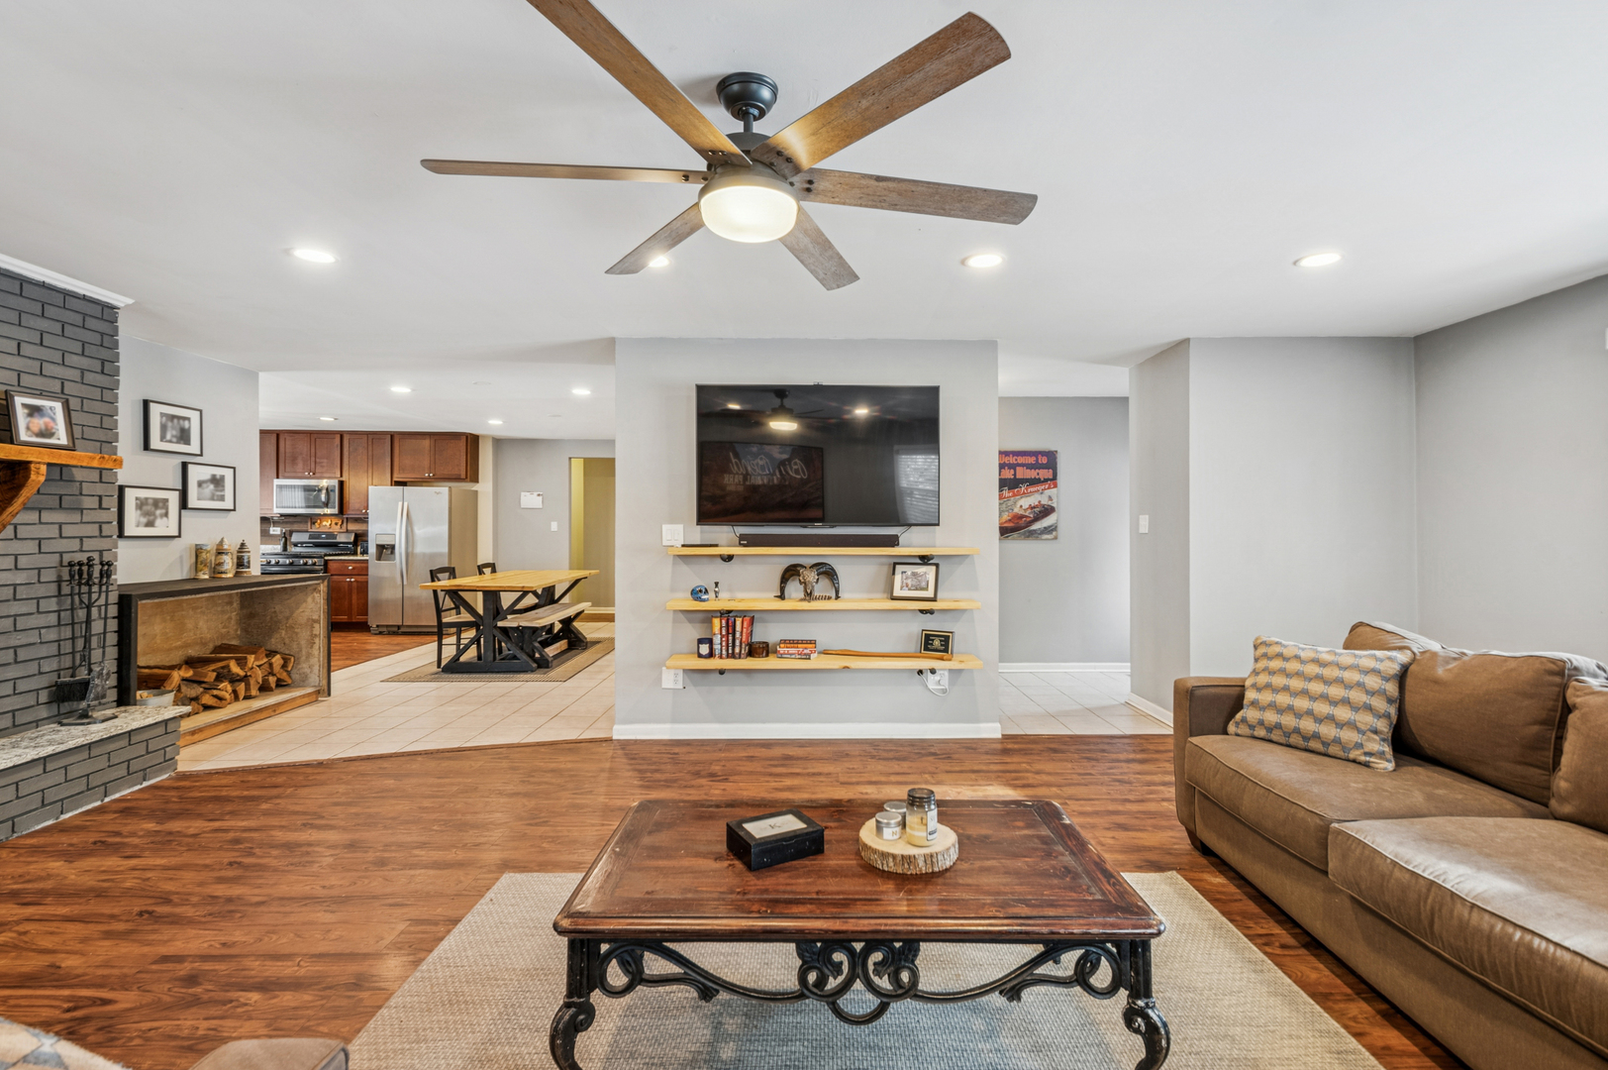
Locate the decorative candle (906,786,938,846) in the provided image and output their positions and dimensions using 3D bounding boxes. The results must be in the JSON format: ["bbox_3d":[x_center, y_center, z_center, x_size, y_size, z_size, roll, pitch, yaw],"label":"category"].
[{"bbox_3d":[0.271,0.648,1.540,0.072,0.110,0.072,0,0,0],"label":"decorative candle"}]

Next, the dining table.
[{"bbox_3d":[-2.820,0.818,6.800,0.972,0.775,2.290,0,0,-2],"label":"dining table"}]

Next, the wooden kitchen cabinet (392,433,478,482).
[{"bbox_3d":[-4.698,-0.978,8.588,0.937,0.632,0.330,0,0,-3],"label":"wooden kitchen cabinet"}]

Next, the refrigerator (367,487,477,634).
[{"bbox_3d":[-4.710,0.296,8.332,0.920,1.745,0.830,0,0,-3],"label":"refrigerator"}]

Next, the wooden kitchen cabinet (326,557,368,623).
[{"bbox_3d":[-5.513,0.729,8.416,0.564,0.869,0.600,0,0,-3],"label":"wooden kitchen cabinet"}]

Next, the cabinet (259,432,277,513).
[{"bbox_3d":[-6.725,-0.770,8.466,0.360,1.048,0.330,0,0,-3],"label":"cabinet"}]

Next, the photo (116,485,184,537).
[{"bbox_3d":[-3.915,-0.131,4.015,0.035,0.302,0.345,0,0,3],"label":"photo"}]

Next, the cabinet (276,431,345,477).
[{"bbox_3d":[-6.156,-0.998,8.499,0.777,0.595,0.330,0,0,-3],"label":"cabinet"}]

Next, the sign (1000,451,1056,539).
[{"bbox_3d":[1.980,-0.351,5.977,0.570,0.797,0.025,0,0,0],"label":"sign"}]

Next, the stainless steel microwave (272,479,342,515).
[{"bbox_3d":[-6.146,-0.466,8.463,0.768,0.434,0.410,0,0,-3],"label":"stainless steel microwave"}]

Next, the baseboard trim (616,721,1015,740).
[{"bbox_3d":[0.022,1.162,3.960,2.303,0.090,0.016,0,0,0],"label":"baseboard trim"}]

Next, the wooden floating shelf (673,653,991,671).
[{"bbox_3d":[0.125,0.748,3.966,1.828,0.044,0.220,0,0,-1],"label":"wooden floating shelf"}]

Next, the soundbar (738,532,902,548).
[{"bbox_3d":[0.089,0.036,3.835,0.907,0.073,0.085,0,0,0],"label":"soundbar"}]

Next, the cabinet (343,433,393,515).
[{"bbox_3d":[-5.468,-0.770,8.543,0.604,1.050,0.330,0,0,-3],"label":"cabinet"}]

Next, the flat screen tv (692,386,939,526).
[{"bbox_3d":[0.080,-0.459,3.885,1.406,0.811,0.060,0,0,0],"label":"flat screen tv"}]

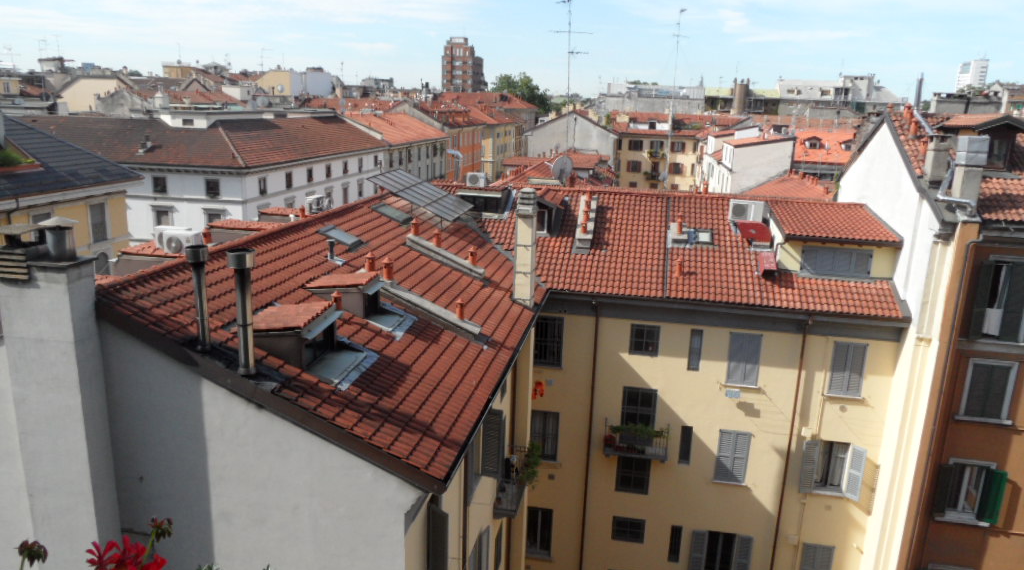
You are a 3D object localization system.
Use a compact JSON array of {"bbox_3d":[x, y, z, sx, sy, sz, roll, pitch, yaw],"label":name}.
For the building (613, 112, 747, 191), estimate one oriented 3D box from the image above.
[{"bbox_3d":[26.496,-16.634,115.940,21.000,22.700,15.000,4,14,8],"label":"building"}]

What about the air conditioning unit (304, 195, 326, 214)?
[{"bbox_3d":[-6.620,-2.690,23.900,0.290,0.570,0.820,5,14,12],"label":"air conditioning unit"}]

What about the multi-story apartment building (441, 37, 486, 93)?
[{"bbox_3d":[-17.325,-66.214,260.525,12.000,45.300,20.000,4,14,9],"label":"multi-story apartment building"}]

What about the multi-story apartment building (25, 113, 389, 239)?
[{"bbox_3d":[-31.575,-7.738,75.992,26.000,20.750,36.000,4,14,7],"label":"multi-story apartment building"}]

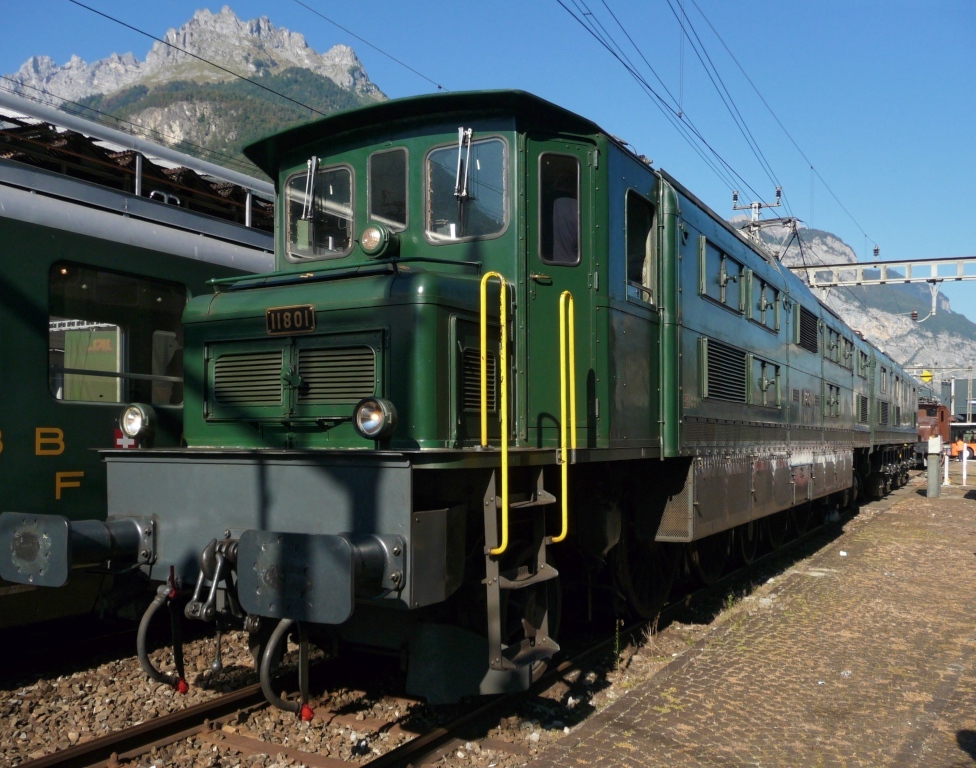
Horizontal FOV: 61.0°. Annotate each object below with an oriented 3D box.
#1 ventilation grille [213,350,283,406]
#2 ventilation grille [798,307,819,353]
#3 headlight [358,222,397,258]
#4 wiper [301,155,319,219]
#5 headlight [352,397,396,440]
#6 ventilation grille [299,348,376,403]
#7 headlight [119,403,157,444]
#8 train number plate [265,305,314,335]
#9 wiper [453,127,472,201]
[{"bbox_3d":[-1.414,-0.036,4.873,0.560,0.305,0.040,-3,-5,31],"label":"ventilation grille"},{"bbox_3d":[4.393,-0.729,11.314,0.060,0.540,1.450,-3,-5,31],"label":"ventilation grille"},{"bbox_3d":[-0.725,-0.943,5.465,0.235,0.235,0.200,-3,-5,31],"label":"headlight"},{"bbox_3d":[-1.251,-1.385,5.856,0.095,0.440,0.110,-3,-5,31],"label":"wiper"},{"bbox_3d":[-0.530,0.164,3.984,0.200,0.200,0.155,-3,-5,31],"label":"headlight"},{"bbox_3d":[-0.841,-0.055,4.533,0.550,0.300,0.040,-3,-5,31],"label":"ventilation grille"},{"bbox_3d":[-2.043,0.222,4.883,0.200,0.205,0.155,-3,-5,31],"label":"headlight"},{"bbox_3d":[-1.136,-0.366,4.719,0.372,0.158,0.030,-3,-5,31],"label":"train number plate"},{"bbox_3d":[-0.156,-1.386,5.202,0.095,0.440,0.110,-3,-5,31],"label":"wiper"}]

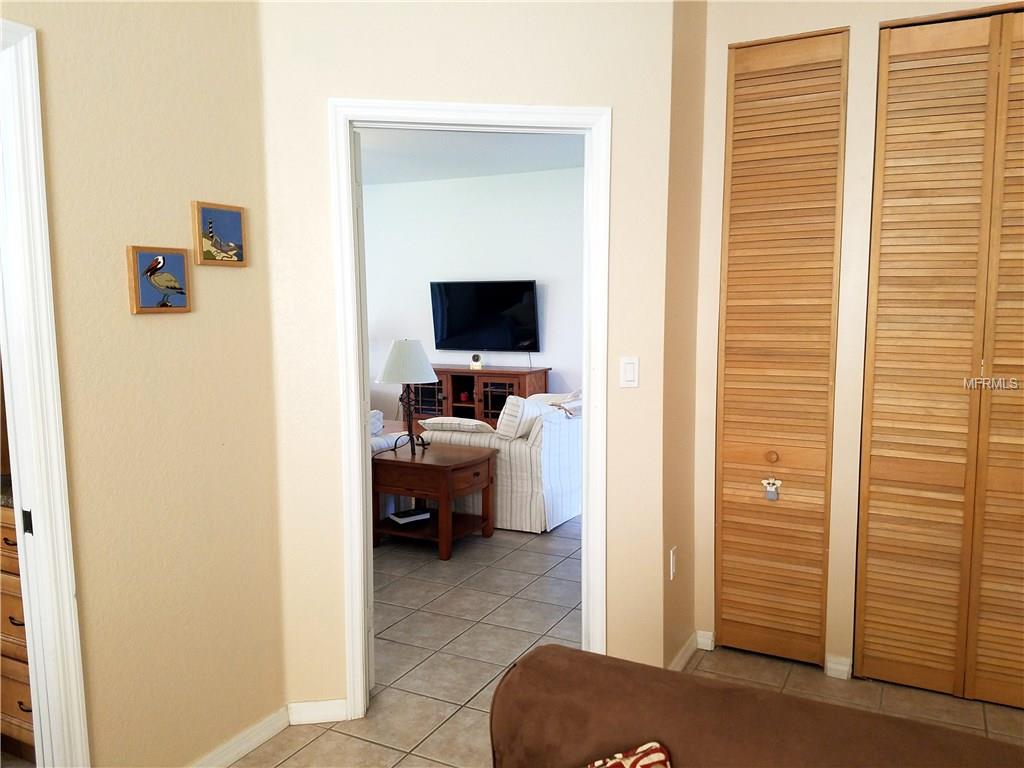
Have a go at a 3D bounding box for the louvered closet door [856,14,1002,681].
[{"bbox_3d":[1.484,-0.058,2.770,0.362,2.385,0.035,3,7,26],"label":"louvered closet door"}]

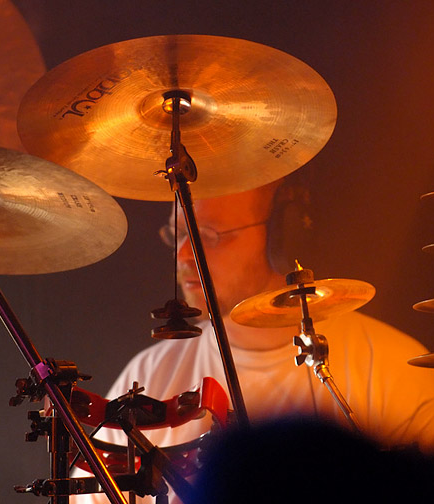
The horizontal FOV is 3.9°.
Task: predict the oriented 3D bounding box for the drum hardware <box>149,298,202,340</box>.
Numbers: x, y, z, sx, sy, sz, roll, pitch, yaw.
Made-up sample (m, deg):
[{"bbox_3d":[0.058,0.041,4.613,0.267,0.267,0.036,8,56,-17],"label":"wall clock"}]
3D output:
[{"bbox_3d":[-0.054,0.089,8.450,0.069,0.050,0.069,0,-8,0],"label":"drum hardware"}]

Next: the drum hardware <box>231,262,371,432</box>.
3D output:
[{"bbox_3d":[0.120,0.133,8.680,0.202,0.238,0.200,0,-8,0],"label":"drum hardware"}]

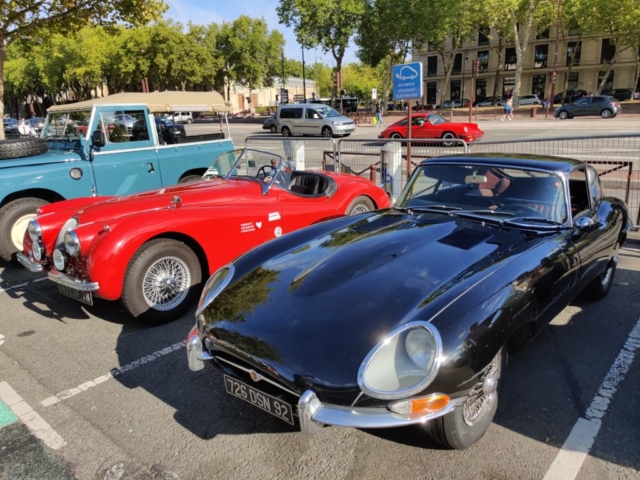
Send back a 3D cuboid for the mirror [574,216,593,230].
[{"bbox_3d":[1.600,-0.100,3.030,0.115,0.090,0.080,12,21,41],"label":"mirror"}]

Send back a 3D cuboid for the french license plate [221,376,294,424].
[{"bbox_3d":[-0.290,0.744,2.337,0.460,0.100,0.015,11,22,41],"label":"french license plate"}]

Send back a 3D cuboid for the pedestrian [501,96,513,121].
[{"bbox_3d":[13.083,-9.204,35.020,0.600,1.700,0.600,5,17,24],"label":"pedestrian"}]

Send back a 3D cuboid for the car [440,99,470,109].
[{"bbox_3d":[22.885,-22.901,84.000,4.300,1.470,1.780,8,18,35],"label":"car"}]

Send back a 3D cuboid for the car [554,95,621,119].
[{"bbox_3d":[17.844,-8.825,33.200,4.000,1.460,1.740,10,18,39],"label":"car"}]

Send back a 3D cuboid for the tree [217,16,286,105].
[{"bbox_3d":[-10.819,-27.085,77.707,10.500,14.300,10.500,-2,15,0],"label":"tree"}]

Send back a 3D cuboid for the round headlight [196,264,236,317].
[{"bbox_3d":[-0.569,0.271,2.699,0.270,0.230,0.250,12,21,41],"label":"round headlight"}]

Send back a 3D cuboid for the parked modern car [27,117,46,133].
[{"bbox_3d":[-28.395,-11.508,50.000,1.800,1.500,4.300,-12,17,-34],"label":"parked modern car"}]

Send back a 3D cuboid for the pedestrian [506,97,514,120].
[{"bbox_3d":[14.715,-10.157,38.500,0.450,1.700,0.500,8,18,35],"label":"pedestrian"}]

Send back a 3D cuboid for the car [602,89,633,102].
[{"bbox_3d":[40.775,-20.028,69.000,4.550,1.660,1.830,8,18,35],"label":"car"}]

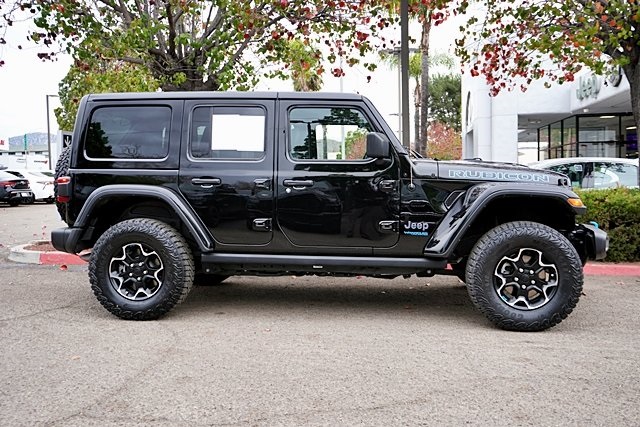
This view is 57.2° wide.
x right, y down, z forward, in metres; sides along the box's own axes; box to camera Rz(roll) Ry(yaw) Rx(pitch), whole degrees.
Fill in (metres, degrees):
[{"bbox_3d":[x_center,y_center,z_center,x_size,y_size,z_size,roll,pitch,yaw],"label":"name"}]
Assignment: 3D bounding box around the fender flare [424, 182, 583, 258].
[{"bbox_3d":[1.363,0.049,4.401,1.150,0.558,0.240,0,4,7],"label":"fender flare"}]

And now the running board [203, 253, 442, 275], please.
[{"bbox_3d":[0.012,0.386,4.614,1.921,0.165,0.150,0,4,7],"label":"running board"}]

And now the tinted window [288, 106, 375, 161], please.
[{"bbox_3d":[0.087,-0.626,4.599,0.677,0.420,0.040,0,4,7],"label":"tinted window"}]

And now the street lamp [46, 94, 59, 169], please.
[{"bbox_3d":[-18.078,-4.635,40.000,0.900,6.900,0.300,-1,3,0],"label":"street lamp"}]

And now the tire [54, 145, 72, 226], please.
[{"bbox_3d":[-2.176,-0.240,5.601,0.285,0.822,0.822,0,3,7],"label":"tire"}]

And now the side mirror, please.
[{"bbox_3d":[0.437,-0.503,4.357,0.165,0.190,0.220,0,4,7],"label":"side mirror"}]

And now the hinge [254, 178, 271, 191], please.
[{"bbox_3d":[-0.448,-0.228,4.620,0.136,0.094,0.050,0,4,7],"label":"hinge"}]

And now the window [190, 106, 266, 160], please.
[{"bbox_3d":[-0.735,-0.643,4.700,0.615,0.435,0.050,0,-2,7],"label":"window"}]

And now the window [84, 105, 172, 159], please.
[{"bbox_3d":[-1.577,-0.655,4.796,0.715,0.445,0.050,0,-2,7],"label":"window"}]

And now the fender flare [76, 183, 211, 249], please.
[{"bbox_3d":[-1.420,0.029,4.707,1.150,0.525,0.170,0,3,7],"label":"fender flare"}]

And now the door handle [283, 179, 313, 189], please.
[{"bbox_3d":[-0.168,-0.226,4.573,0.236,0.078,0.055,0,4,7],"label":"door handle"}]

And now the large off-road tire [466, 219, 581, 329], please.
[{"bbox_3d":[1.540,0.472,4.449,0.822,0.815,0.285,0,3,7],"label":"large off-road tire"}]

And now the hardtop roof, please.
[{"bbox_3d":[-0.707,-0.993,5.428,2.330,0.130,1.420,1,3,7],"label":"hardtop roof"}]

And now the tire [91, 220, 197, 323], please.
[{"bbox_3d":[-1.448,0.454,4.793,0.822,0.815,0.285,0,3,7],"label":"tire"}]

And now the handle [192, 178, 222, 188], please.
[{"bbox_3d":[-0.899,-0.237,4.663,0.242,0.077,0.055,0,4,7],"label":"handle"}]

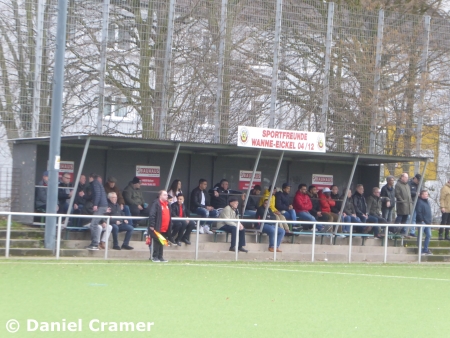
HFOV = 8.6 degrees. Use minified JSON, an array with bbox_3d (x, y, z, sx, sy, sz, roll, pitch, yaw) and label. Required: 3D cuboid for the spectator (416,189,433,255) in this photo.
[{"bbox_3d":[5.502,1.478,82.700,0.380,1.770,0.520,3,0,30],"label":"spectator"}]

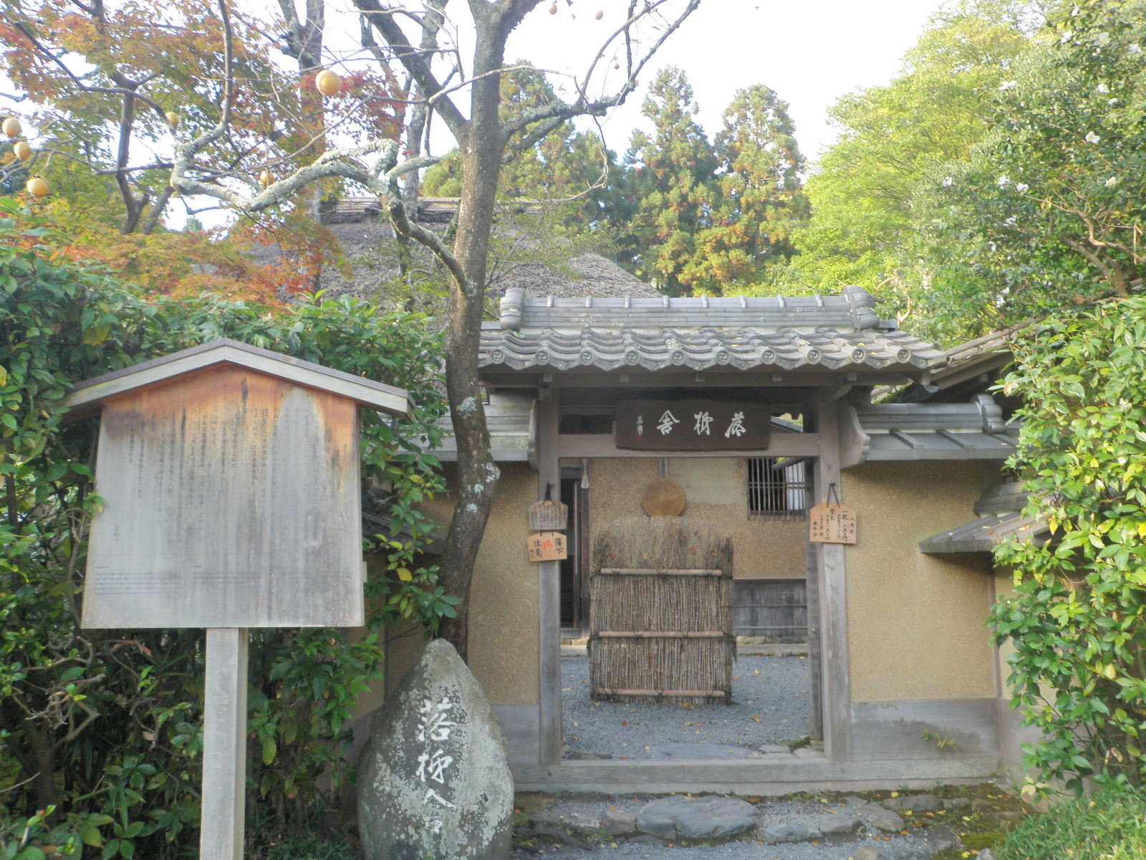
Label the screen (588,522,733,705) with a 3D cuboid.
[{"bbox_3d":[0.740,1.488,7.689,1.170,1.490,0.180,-1,-7,6],"label":"screen"}]

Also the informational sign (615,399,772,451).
[{"bbox_3d":[0.722,-0.029,5.540,0.925,0.315,0.050,0,-1,-1],"label":"informational sign"}]

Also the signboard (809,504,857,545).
[{"bbox_3d":[1.546,0.557,5.491,0.275,0.240,0.020,0,-7,-1],"label":"signboard"}]

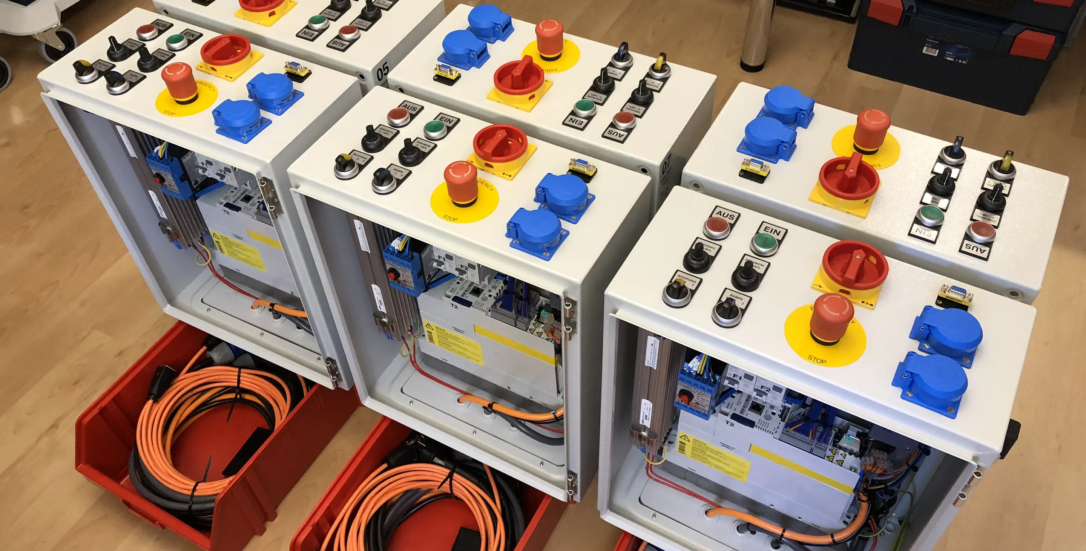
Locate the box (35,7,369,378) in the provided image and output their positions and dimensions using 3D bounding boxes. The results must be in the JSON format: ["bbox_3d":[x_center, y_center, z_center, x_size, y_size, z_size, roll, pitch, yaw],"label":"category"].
[{"bbox_3d":[-0.465,-0.112,1.361,0.400,0.535,0.204,20,53,18],"label":"box"}]

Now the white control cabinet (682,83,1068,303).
[{"bbox_3d":[0.399,0.025,1.213,0.400,0.535,0.204,22,54,20],"label":"white control cabinet"}]

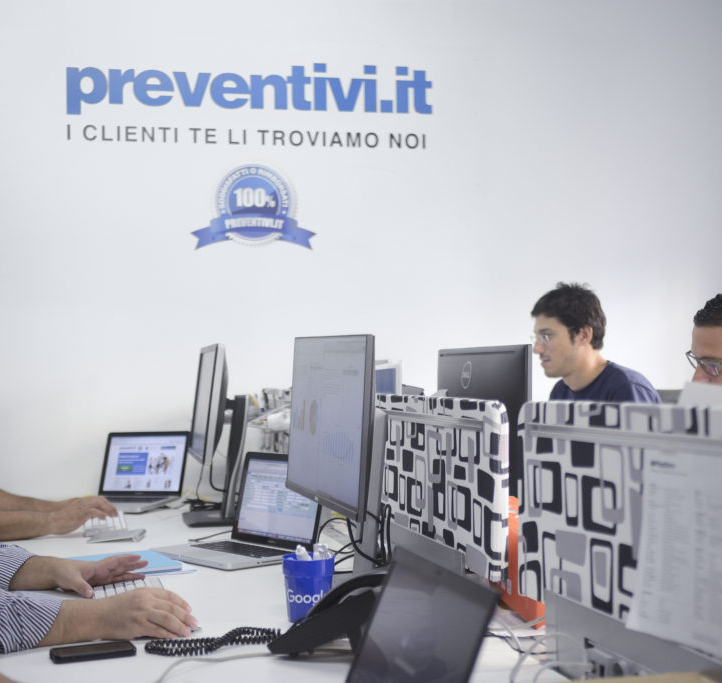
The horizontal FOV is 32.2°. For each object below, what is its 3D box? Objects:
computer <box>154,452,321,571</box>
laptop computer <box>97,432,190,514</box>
[{"bbox_3d":[-0.268,0.372,2.798,0.272,0.225,0.325,0,-2,-40],"label":"computer"},{"bbox_3d":[-0.747,0.409,3.964,0.325,0.229,0.283,-2,-2,25],"label":"laptop computer"}]

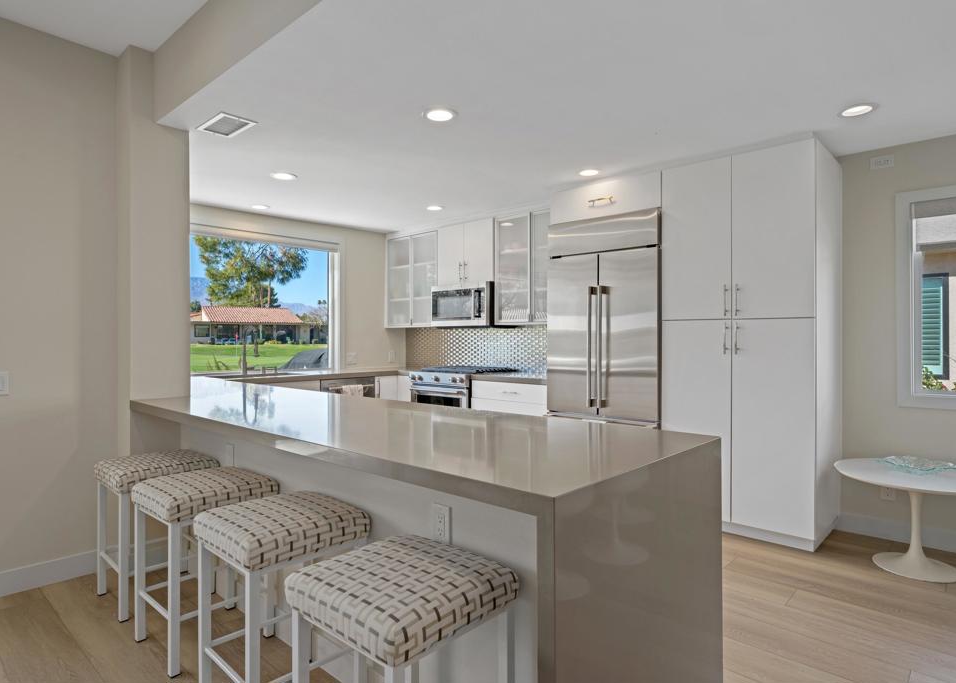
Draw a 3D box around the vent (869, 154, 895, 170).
[{"bbox_3d":[2.533,-1.123,3.566,0.125,0.076,0.027,0,0,43],"label":"vent"}]

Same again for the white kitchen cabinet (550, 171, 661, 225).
[{"bbox_3d":[1.127,-1.059,4.462,0.928,0.263,0.610,0,0,43],"label":"white kitchen cabinet"}]

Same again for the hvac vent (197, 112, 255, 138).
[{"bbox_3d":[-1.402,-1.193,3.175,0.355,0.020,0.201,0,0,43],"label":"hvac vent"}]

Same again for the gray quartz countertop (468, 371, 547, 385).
[{"bbox_3d":[0.470,0.316,5.029,0.870,0.047,0.670,0,0,43],"label":"gray quartz countertop"}]

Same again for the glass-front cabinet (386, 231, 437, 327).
[{"bbox_3d":[-0.617,-0.657,6.265,0.860,0.997,0.325,0,0,43],"label":"glass-front cabinet"}]

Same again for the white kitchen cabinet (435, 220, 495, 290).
[{"bbox_3d":[-0.024,-0.862,5.714,0.758,0.585,0.330,0,0,43],"label":"white kitchen cabinet"}]

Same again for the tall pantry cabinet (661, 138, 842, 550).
[{"bbox_3d":[1.816,0.018,3.834,0.926,2.405,0.610,0,0,43],"label":"tall pantry cabinet"}]

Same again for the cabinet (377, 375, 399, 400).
[{"bbox_3d":[-1.132,0.769,5.903,0.613,0.860,0.290,0,0,43],"label":"cabinet"}]

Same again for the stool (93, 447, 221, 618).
[{"bbox_3d":[-1.548,0.890,2.733,0.415,0.645,0.425,0,0,43],"label":"stool"}]

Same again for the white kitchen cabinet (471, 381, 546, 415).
[{"bbox_3d":[0.464,0.783,5.084,0.855,0.870,0.610,0,0,43],"label":"white kitchen cabinet"}]

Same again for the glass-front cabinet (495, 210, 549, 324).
[{"bbox_3d":[0.573,-0.660,5.159,0.848,0.991,0.330,0,0,43],"label":"glass-front cabinet"}]

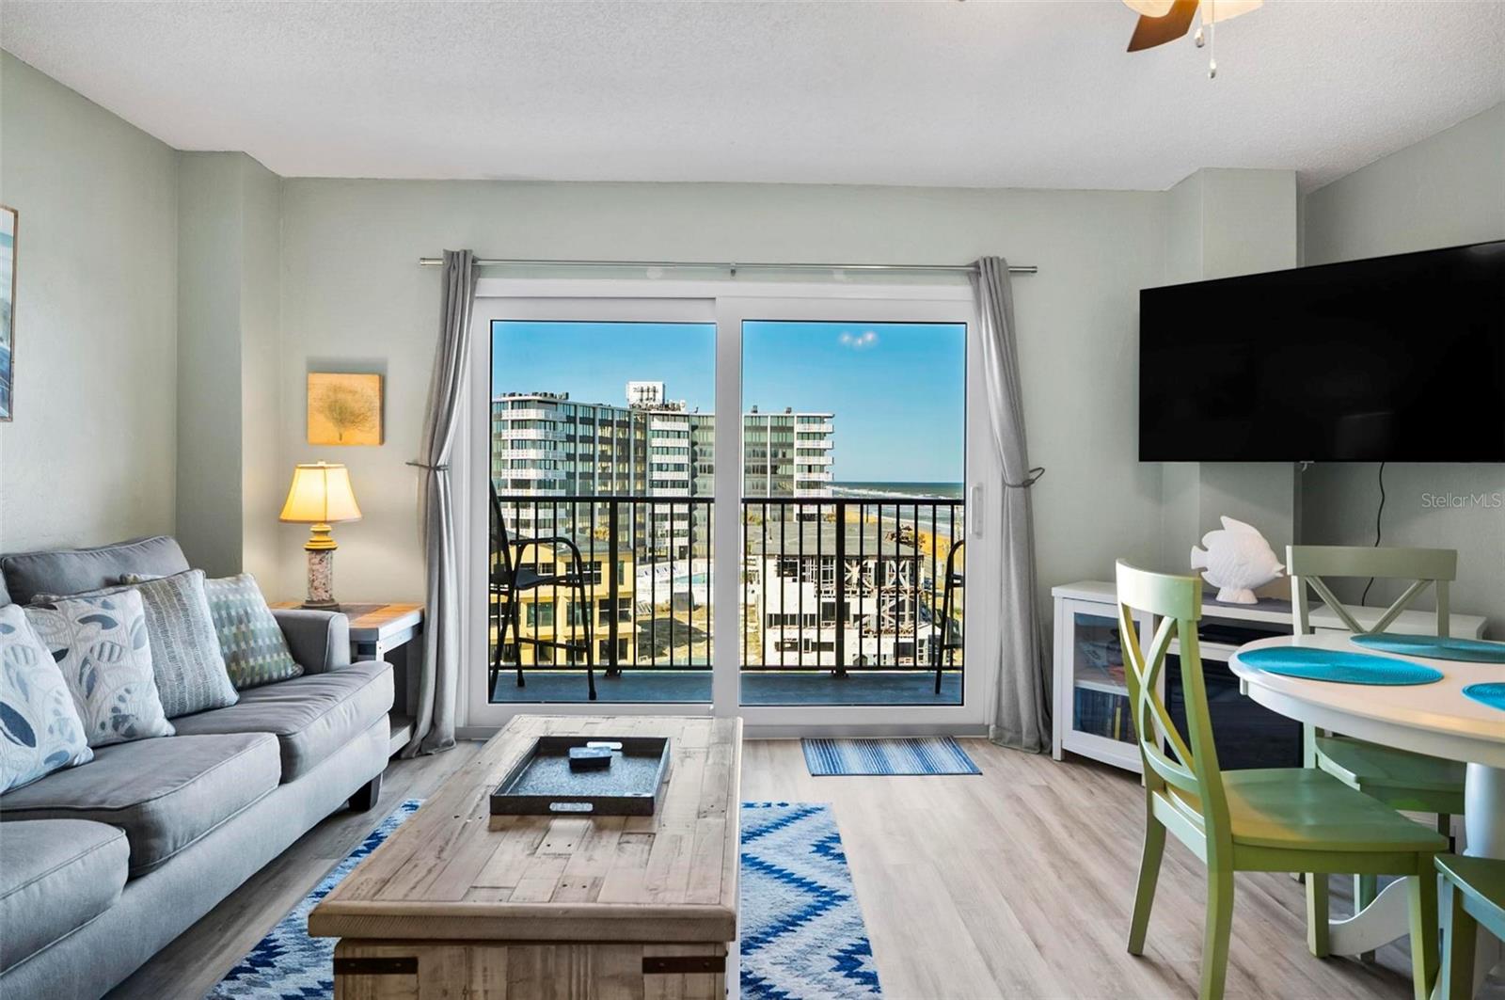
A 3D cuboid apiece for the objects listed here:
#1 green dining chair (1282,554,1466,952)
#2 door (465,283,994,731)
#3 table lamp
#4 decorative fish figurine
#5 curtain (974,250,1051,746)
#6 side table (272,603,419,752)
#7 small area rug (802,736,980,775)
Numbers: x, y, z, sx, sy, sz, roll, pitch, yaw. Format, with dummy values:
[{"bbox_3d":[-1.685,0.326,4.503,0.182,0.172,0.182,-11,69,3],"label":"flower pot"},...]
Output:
[{"bbox_3d":[1.736,0.631,2.200,0.465,0.972,0.540,1,1,13],"label":"green dining chair"},{"bbox_3d":[-0.100,0.035,3.772,2.370,2.010,0.120,0,1,-1],"label":"door"},{"bbox_3d":[-1.801,0.143,3.494,0.350,0.630,0.350,0,1,-1],"label":"table lamp"},{"bbox_3d":[1.844,0.222,3.180,0.305,0.336,0.115,1,1,22],"label":"decorative fish figurine"},{"bbox_3d":[1.125,0.019,3.621,0.330,2.125,0.160,0,1,-1],"label":"curtain"},{"bbox_3d":[-1.735,0.763,3.383,0.680,0.610,0.650,0,1,-3],"label":"side table"},{"bbox_3d":[0.570,1.075,3.530,0.685,0.010,0.485,0,1,-1],"label":"small area rug"}]

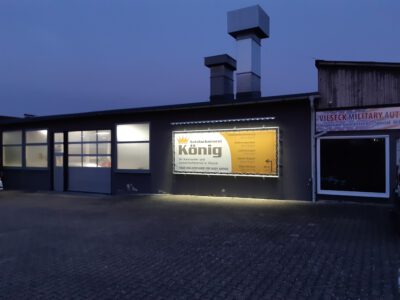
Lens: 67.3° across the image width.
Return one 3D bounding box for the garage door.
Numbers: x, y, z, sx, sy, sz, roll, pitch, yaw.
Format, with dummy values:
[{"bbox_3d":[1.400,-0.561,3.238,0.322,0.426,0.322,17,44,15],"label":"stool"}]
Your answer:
[{"bbox_3d":[-5.565,0.599,15.220,3.050,3.139,0.100,-1,-1,26],"label":"garage door"}]

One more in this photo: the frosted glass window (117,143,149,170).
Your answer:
[{"bbox_3d":[-3.073,0.287,13.903,1.882,1.290,0.080,-1,-1,26],"label":"frosted glass window"}]

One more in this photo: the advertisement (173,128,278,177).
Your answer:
[{"bbox_3d":[0.876,0.110,11.716,4.401,1.803,0.120,-1,-1,26],"label":"advertisement"}]

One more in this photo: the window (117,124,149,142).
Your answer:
[{"bbox_3d":[-3.080,-0.780,13.914,1.898,0.845,0.080,-1,-1,26],"label":"window"}]

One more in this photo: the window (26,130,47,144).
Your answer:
[{"bbox_3d":[-9.134,-0.718,16.875,1.869,0.754,0.080,-1,-1,26],"label":"window"}]

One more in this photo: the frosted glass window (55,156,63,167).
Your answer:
[{"bbox_3d":[-7.510,0.628,16.148,0.612,0.558,0.060,-1,-1,26],"label":"frosted glass window"}]

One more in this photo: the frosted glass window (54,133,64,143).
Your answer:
[{"bbox_3d":[-7.548,-0.653,16.177,0.761,0.532,0.060,-1,-1,26],"label":"frosted glass window"}]

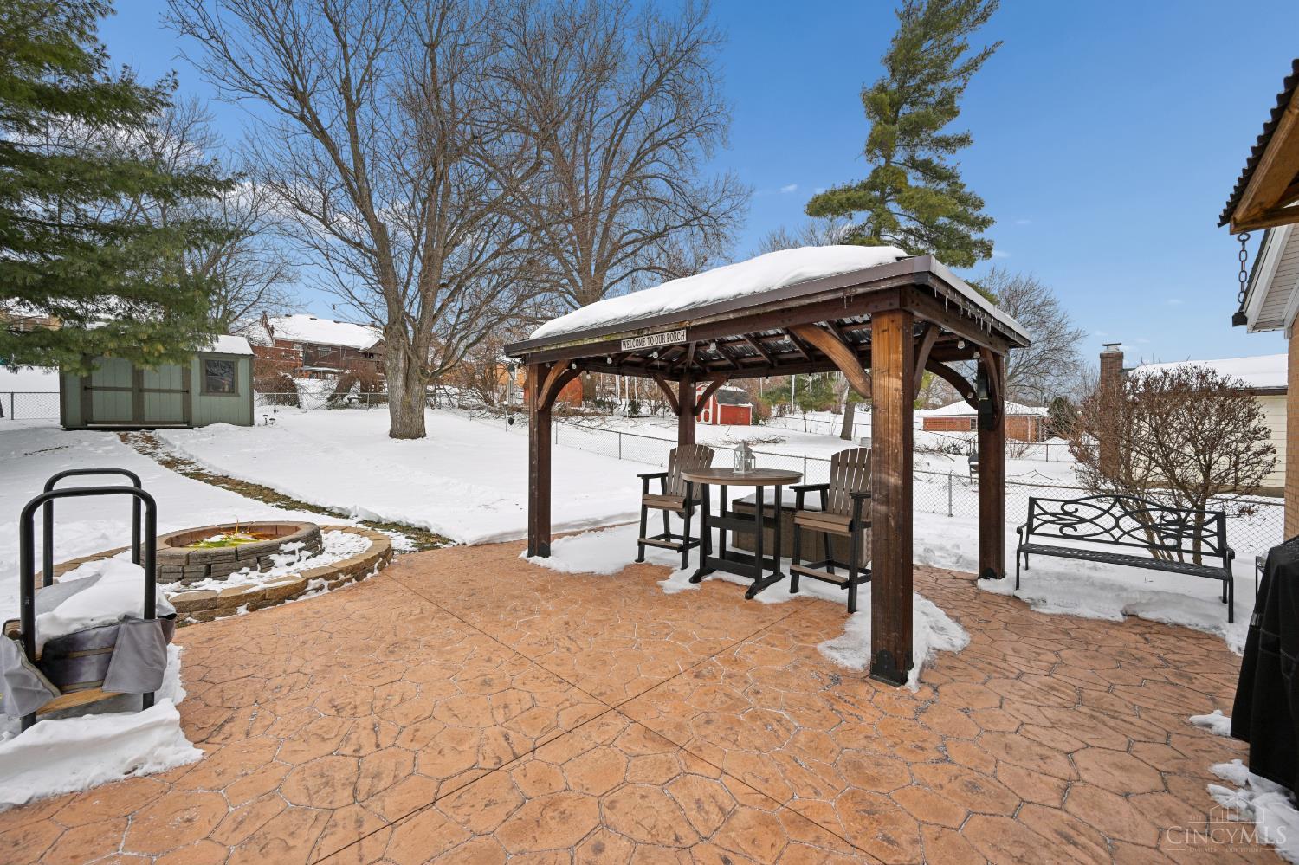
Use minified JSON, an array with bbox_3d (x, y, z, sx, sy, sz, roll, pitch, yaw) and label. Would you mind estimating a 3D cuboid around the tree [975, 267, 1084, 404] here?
[{"bbox_3d":[42.866,-9.592,60.000,15.000,20.000,15.000,-1,1,-45],"label":"tree"}]

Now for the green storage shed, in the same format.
[{"bbox_3d":[-13.800,-1.529,14.295,2.600,2.800,3.750,1,1,42],"label":"green storage shed"}]

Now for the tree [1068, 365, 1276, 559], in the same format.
[{"bbox_3d":[5.620,0.348,5.500,1.650,2.150,1.700,-1,1,-45],"label":"tree"}]

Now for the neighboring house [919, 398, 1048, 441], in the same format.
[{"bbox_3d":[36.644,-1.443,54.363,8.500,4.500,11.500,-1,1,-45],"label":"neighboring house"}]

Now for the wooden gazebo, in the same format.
[{"bbox_3d":[0.996,-0.157,5.155,3.050,3.080,4.270,-1,1,-45],"label":"wooden gazebo"}]

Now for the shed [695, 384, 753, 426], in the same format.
[{"bbox_3d":[4.085,-1.570,29.441,3.200,2.400,2.550,-1,1,-45],"label":"shed"}]

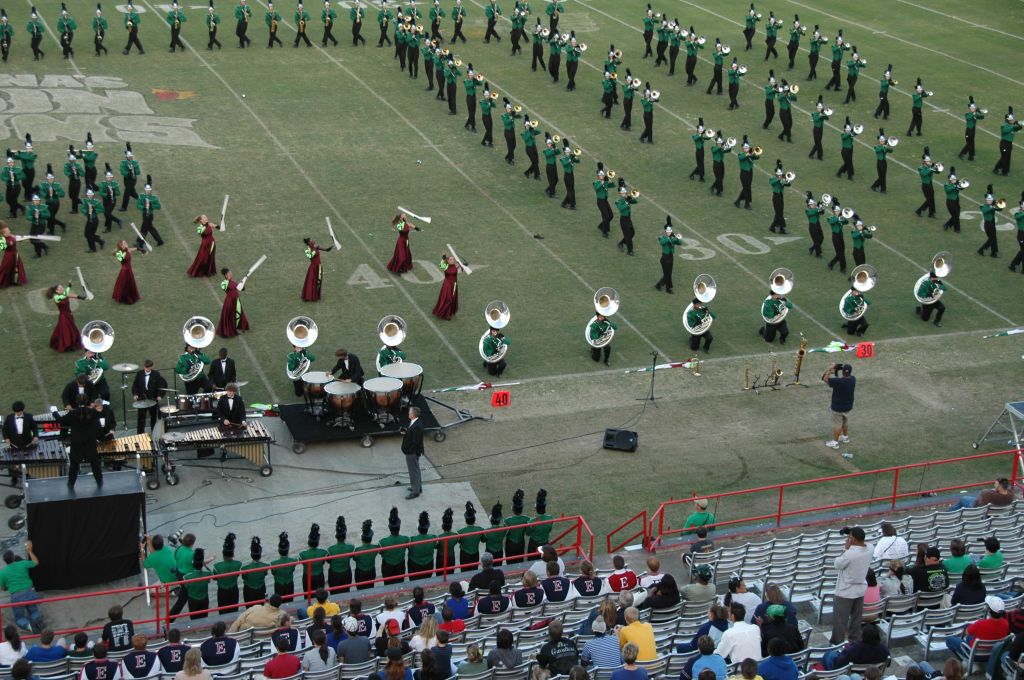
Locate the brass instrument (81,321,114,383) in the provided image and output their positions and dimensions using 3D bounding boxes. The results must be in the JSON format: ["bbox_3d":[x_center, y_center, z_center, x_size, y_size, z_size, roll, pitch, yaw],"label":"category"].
[{"bbox_3d":[-8.804,0.266,39.872,0.760,1.360,0.580,-5,22,-16],"label":"brass instrument"}]

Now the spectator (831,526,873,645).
[{"bbox_3d":[4.562,3.320,25.245,0.560,1.770,0.450,-12,25,-31],"label":"spectator"}]

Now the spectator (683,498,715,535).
[{"bbox_3d":[3.292,3.569,33.011,0.550,1.740,0.400,-8,23,-24],"label":"spectator"}]

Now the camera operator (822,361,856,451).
[{"bbox_3d":[6.860,1.278,39.165,0.680,1.850,0.600,-12,25,-33],"label":"camera operator"}]

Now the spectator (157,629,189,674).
[{"bbox_3d":[-4.727,4.595,26.404,0.500,1.280,0.750,-6,22,-20],"label":"spectator"}]

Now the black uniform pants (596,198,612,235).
[{"bbox_3d":[2.569,-3.416,51.540,0.500,1.020,0.380,13,24,27],"label":"black uniform pants"}]

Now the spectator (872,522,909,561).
[{"bbox_3d":[5.762,3.378,29.319,0.580,1.220,0.720,-9,23,-26],"label":"spectator"}]

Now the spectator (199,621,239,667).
[{"bbox_3d":[-4.128,4.527,26.597,0.540,1.280,0.750,-6,22,-20],"label":"spectator"}]

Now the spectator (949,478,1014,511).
[{"bbox_3d":[8.050,2.858,32.272,1.050,1.050,0.600,5,21,8],"label":"spectator"}]

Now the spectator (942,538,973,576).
[{"bbox_3d":[6.483,3.450,28.203,0.470,1.230,0.760,-7,23,-22],"label":"spectator"}]

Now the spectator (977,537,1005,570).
[{"bbox_3d":[7.006,3.433,28.415,0.460,1.160,0.760,-12,25,-33],"label":"spectator"}]

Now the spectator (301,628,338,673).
[{"bbox_3d":[-2.618,4.280,24.844,0.480,1.230,0.750,-8,23,-23],"label":"spectator"}]

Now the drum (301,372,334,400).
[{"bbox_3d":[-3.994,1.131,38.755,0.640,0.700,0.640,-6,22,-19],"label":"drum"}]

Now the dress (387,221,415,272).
[{"bbox_3d":[-2.851,-2.444,48.253,0.620,1.270,0.580,18,26,36],"label":"dress"}]

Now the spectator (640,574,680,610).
[{"bbox_3d":[2.013,3.903,27.133,0.750,1.150,0.580,14,24,29],"label":"spectator"}]

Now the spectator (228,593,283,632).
[{"bbox_3d":[-3.770,4.191,27.749,0.720,1.200,0.780,-8,23,-23],"label":"spectator"}]

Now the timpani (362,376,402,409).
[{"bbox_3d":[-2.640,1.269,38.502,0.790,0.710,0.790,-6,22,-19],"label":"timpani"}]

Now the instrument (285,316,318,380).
[{"bbox_3d":[-4.458,0.169,39.706,0.680,1.370,0.580,-4,22,-15],"label":"instrument"}]

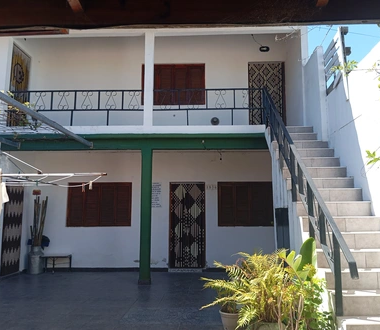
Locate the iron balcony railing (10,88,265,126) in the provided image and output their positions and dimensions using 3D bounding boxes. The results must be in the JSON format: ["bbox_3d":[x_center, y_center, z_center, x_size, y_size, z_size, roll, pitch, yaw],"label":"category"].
[{"bbox_3d":[-1.123,-1.224,7.612,5.411,0.808,0.060,0,-7,1],"label":"iron balcony railing"}]

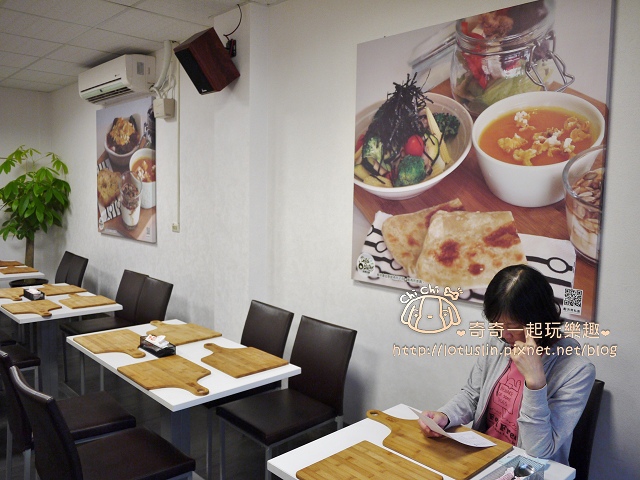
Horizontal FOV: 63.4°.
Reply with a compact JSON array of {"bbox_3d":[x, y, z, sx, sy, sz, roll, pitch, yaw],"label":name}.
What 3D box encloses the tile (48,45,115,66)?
[{"bbox_3d":[-2.025,-1.612,4.556,0.600,0.016,0.610,-4,7,-43],"label":"tile"}]

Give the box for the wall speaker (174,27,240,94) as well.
[{"bbox_3d":[-0.676,-1.068,3.120,0.200,0.300,0.194,11,51,46],"label":"wall speaker"}]

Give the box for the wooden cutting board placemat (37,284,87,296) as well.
[{"bbox_3d":[-2.105,0.395,4.140,0.297,0.014,0.520,-4,7,-43],"label":"wooden cutting board placemat"}]

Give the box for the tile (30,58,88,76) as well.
[{"bbox_3d":[-2.446,-1.661,4.996,0.600,0.016,0.610,-4,7,-43],"label":"tile"}]

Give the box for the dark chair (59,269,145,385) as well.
[{"bbox_3d":[-1.722,0.717,4.148,0.533,0.873,0.430,-4,7,-43],"label":"dark chair"}]

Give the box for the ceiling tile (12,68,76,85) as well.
[{"bbox_3d":[-2.865,-1.710,5.434,0.600,0.016,0.610,-4,7,-43],"label":"ceiling tile"}]

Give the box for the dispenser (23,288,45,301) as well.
[{"bbox_3d":[-2.114,0.402,3.837,0.090,0.056,0.225,-4,7,-43],"label":"dispenser"}]

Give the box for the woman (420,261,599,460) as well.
[{"bbox_3d":[0.633,0.717,1.671,0.660,1.280,0.500,-4,7,-43],"label":"woman"}]

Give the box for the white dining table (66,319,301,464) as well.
[{"bbox_3d":[-0.740,0.937,2.651,0.648,0.746,1.207,-4,7,-43],"label":"white dining table"}]

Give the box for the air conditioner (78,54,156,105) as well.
[{"bbox_3d":[-1.802,-1.389,4.559,0.245,0.285,1.030,-4,7,-43],"label":"air conditioner"}]

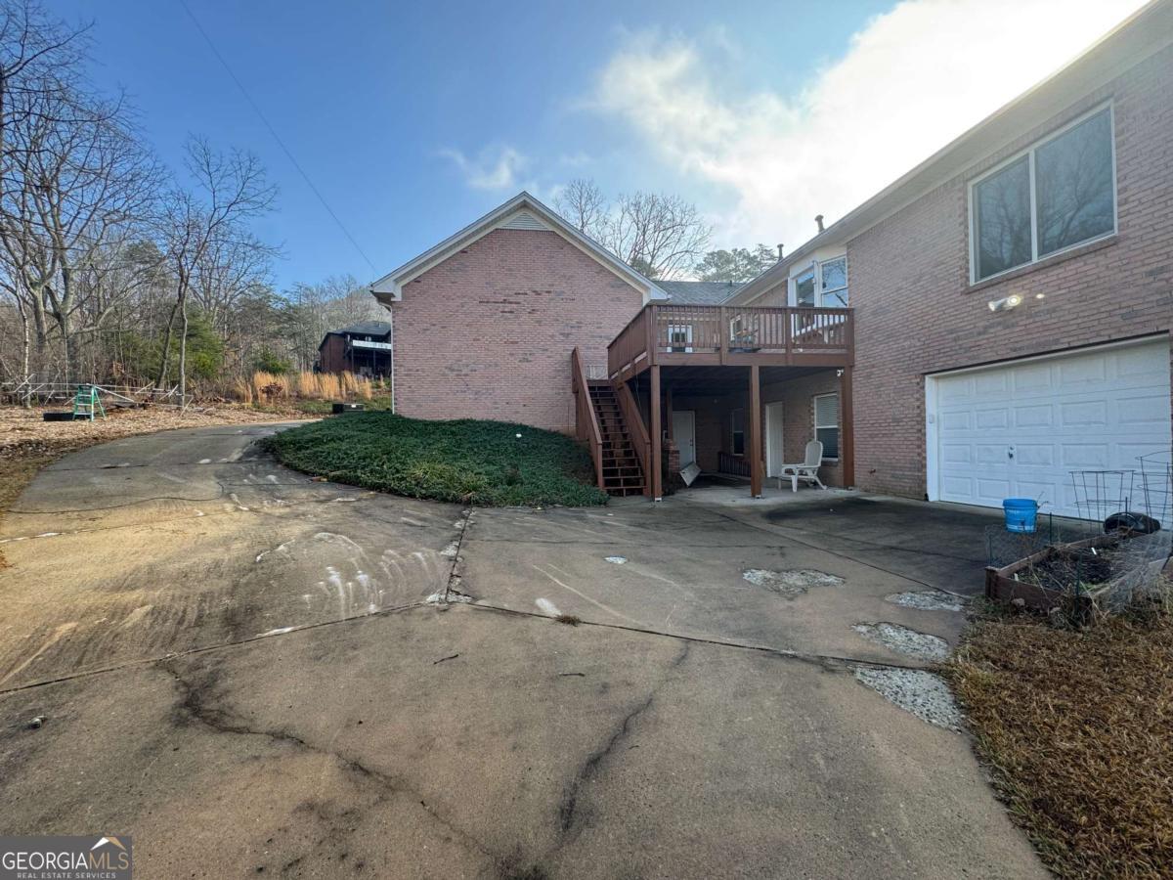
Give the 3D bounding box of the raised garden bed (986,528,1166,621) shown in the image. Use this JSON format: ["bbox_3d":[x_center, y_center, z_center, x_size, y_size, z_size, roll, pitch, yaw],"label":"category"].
[{"bbox_3d":[4.290,1.100,3.950,2.300,0.250,0.650,-1,0,-28],"label":"raised garden bed"}]

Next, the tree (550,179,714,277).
[{"bbox_3d":[3.100,-9.500,32.000,10.000,15.500,9.500,-1,0,6],"label":"tree"}]

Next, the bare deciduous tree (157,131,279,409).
[{"bbox_3d":[-16.400,-7.500,21.000,4.600,11.800,4.400,-1,0,-38],"label":"bare deciduous tree"}]

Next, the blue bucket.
[{"bbox_3d":[5.032,0.884,5.500,0.305,0.360,0.305,-2,-1,42],"label":"blue bucket"}]

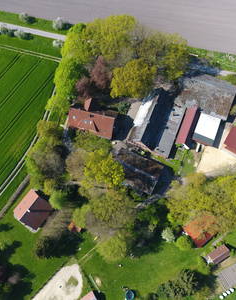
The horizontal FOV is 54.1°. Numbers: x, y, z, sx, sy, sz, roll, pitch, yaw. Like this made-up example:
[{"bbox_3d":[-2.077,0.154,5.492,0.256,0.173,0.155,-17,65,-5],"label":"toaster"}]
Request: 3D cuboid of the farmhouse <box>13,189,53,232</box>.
[{"bbox_3d":[-37.648,26.487,102.615,13.300,8.070,11.780,36,78,9],"label":"farmhouse"}]

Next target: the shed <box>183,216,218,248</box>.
[{"bbox_3d":[35.910,33.220,99.500,13.290,6.200,10.280,-37,76,-11],"label":"shed"}]

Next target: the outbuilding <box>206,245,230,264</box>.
[{"bbox_3d":[43.713,45.172,99.592,8.020,4.010,4.890,-31,77,-8],"label":"outbuilding"}]

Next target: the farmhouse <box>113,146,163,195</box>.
[{"bbox_3d":[8.761,9.356,107.487,21.250,7.740,14.700,26,76,7],"label":"farmhouse"}]

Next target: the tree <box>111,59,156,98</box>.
[{"bbox_3d":[7.621,-34.809,115.329,22.000,16.000,21.000,0,75,0],"label":"tree"}]

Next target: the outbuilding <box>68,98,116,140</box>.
[{"bbox_3d":[-11.562,-15.937,112.824,21.670,10.840,15.500,15,75,4],"label":"outbuilding"}]

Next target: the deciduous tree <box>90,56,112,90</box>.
[{"bbox_3d":[-8.098,-37.149,115.453,10.500,17.000,11.500,0,75,0],"label":"deciduous tree"}]

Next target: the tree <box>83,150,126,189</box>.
[{"bbox_3d":[-6.442,8.480,104.223,18.200,14.500,17.800,0,75,0],"label":"tree"}]

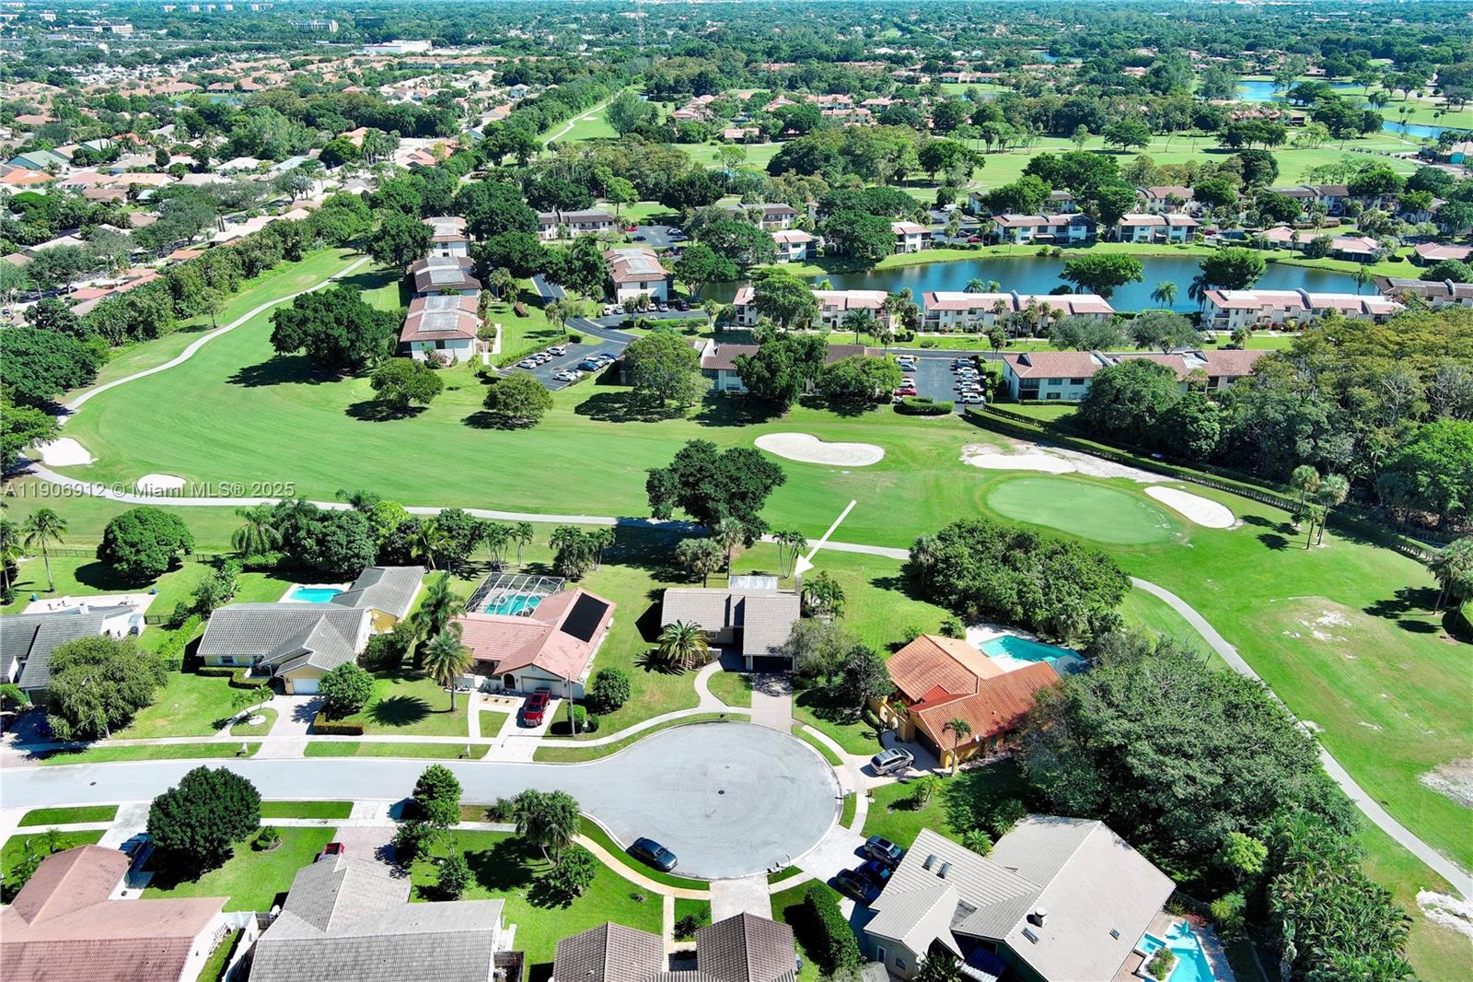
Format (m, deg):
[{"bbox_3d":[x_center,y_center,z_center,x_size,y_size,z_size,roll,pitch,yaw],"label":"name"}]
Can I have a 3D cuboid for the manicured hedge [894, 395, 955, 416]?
[{"bbox_3d":[36.900,-16.529,231.292,10.100,1.300,5.800,0,24,0],"label":"manicured hedge"}]

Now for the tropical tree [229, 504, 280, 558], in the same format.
[{"bbox_3d":[-68.200,6.191,169.276,7.000,8.700,7.000,0,25,0],"label":"tropical tree"}]

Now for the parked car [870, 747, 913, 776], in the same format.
[{"bbox_3d":[17.079,29.524,130.010,4.800,1.650,1.850,-13,26,-27],"label":"parked car"}]

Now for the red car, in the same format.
[{"bbox_3d":[-23.314,25.356,139.463,2.000,1.900,5.800,2,23,4],"label":"red car"}]

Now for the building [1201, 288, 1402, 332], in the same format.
[{"bbox_3d":[141.846,-45.502,298.662,43.500,7.300,16.800,3,23,7],"label":"building"}]

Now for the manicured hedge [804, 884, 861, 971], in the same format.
[{"bbox_3d":[8.550,39.201,105.998,2.300,2.350,9.200,-7,26,-15],"label":"manicured hedge"}]

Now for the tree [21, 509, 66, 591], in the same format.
[{"bbox_3d":[-95.979,8.362,165.787,6.200,12.500,6.200,0,23,0],"label":"tree"}]

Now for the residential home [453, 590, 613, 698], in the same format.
[{"bbox_3d":[-26.459,18.253,148.259,19.200,4.600,18.500,4,25,9],"label":"residential home"}]

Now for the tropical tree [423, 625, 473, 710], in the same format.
[{"bbox_3d":[-33.492,21.030,138.389,5.700,10.700,5.700,0,23,0],"label":"tropical tree"}]

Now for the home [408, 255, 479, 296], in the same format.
[{"bbox_3d":[-76.200,-54.787,311.593,15.500,7.200,34.000,-6,24,-14],"label":"home"}]

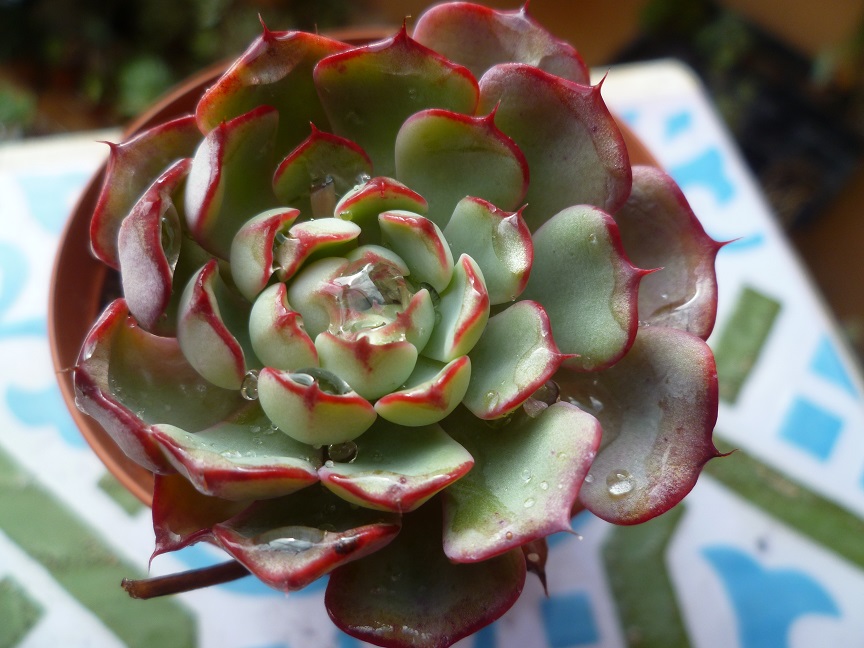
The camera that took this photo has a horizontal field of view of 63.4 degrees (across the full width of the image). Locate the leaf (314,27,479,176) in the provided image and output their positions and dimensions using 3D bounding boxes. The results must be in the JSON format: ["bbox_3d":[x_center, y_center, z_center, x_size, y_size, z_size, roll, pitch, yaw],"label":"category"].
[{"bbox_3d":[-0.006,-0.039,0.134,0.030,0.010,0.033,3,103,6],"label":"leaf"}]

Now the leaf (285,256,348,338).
[{"bbox_3d":[-0.024,-0.005,0.149,0.009,0.018,0.016,0,60,27],"label":"leaf"}]

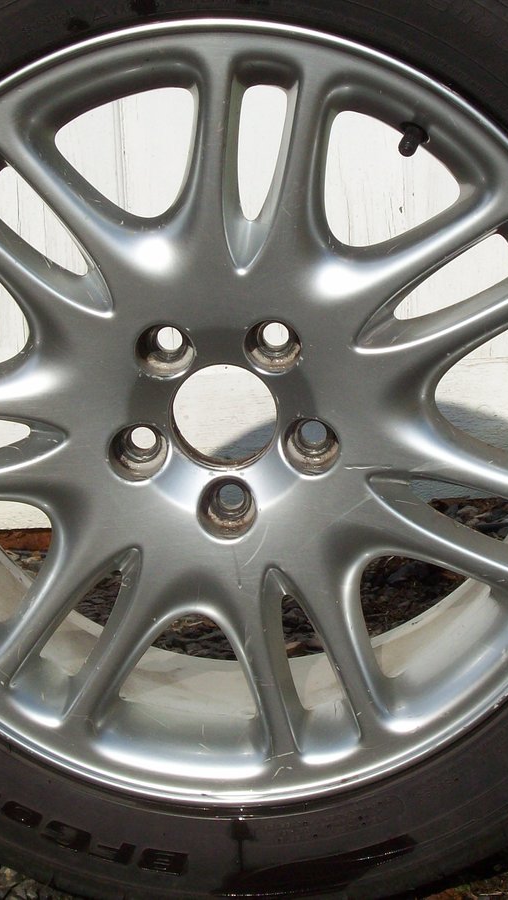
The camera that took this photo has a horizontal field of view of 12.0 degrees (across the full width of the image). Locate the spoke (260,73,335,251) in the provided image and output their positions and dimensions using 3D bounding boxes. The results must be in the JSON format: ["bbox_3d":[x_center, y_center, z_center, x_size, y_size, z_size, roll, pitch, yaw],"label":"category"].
[{"bbox_3d":[0.030,-0.160,1.387,0.038,0.115,0.037,9,15,1],"label":"spoke"}]

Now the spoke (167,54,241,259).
[{"bbox_3d":[-0.025,-0.169,1.388,0.038,0.115,0.037,9,15,1],"label":"spoke"}]

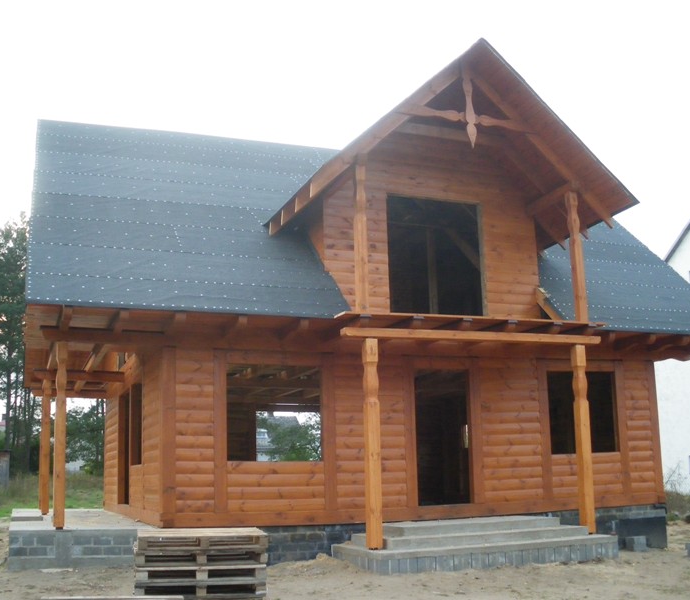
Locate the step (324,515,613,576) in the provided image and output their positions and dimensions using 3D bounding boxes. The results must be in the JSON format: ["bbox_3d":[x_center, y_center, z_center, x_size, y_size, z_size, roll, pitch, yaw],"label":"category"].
[{"bbox_3d":[1.854,3.489,12.025,3.750,0.540,1.780,3,-13,-21],"label":"step"}]

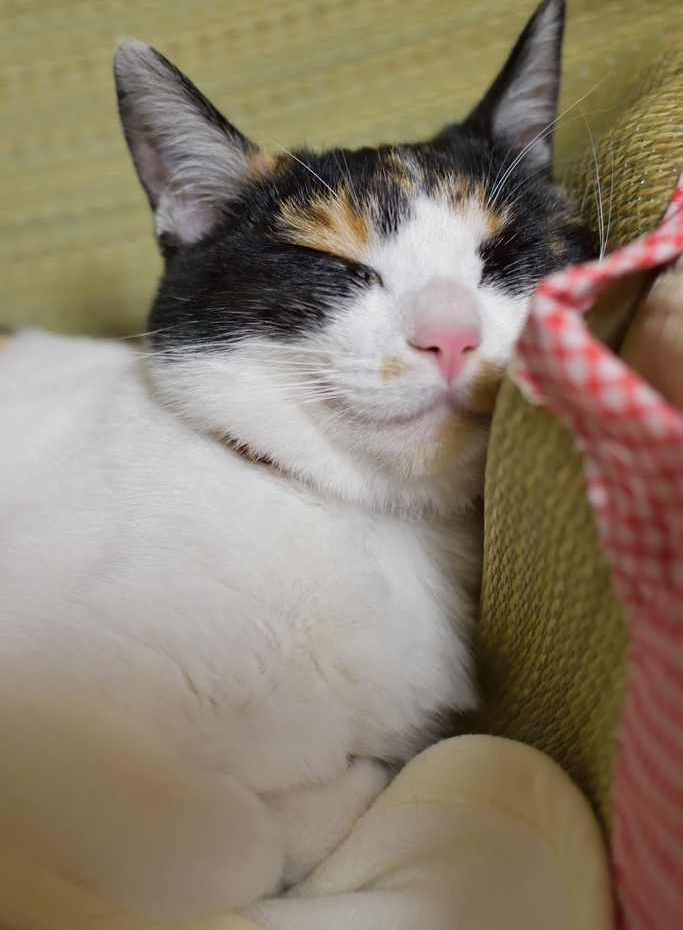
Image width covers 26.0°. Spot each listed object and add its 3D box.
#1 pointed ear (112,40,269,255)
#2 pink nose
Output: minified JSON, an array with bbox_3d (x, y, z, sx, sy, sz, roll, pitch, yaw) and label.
[{"bbox_3d":[-0.043,-0.089,0.400,0.040,0.053,0.025,-30,-6,13],"label":"pointed ear"},{"bbox_3d":[0.026,-0.027,0.367,0.017,0.013,0.012,-9,0,-17],"label":"pink nose"}]

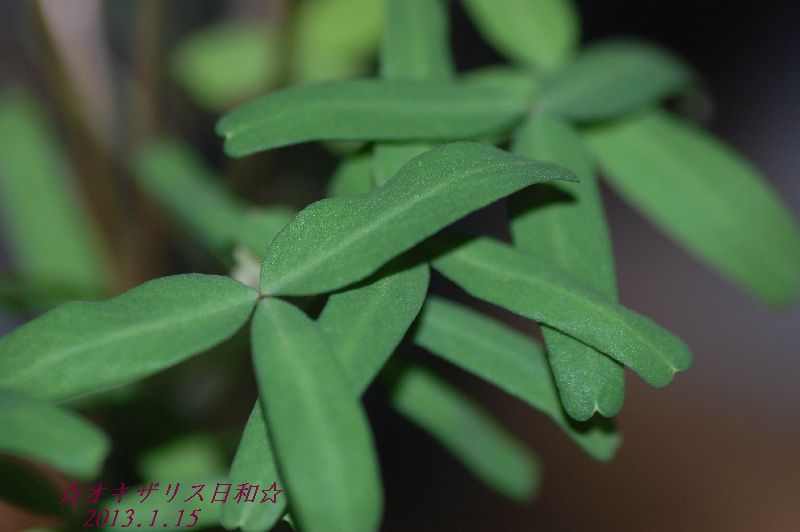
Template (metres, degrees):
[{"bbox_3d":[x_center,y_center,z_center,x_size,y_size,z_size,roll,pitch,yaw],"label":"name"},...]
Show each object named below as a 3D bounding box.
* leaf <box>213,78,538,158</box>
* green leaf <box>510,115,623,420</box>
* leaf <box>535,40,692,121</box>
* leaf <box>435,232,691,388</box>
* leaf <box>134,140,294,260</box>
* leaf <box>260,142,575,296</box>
[{"bbox_3d":[-0.002,-0.017,0.348,0.037,0.004,0.009,-4,41,-14],"label":"leaf"},{"bbox_3d":[0.019,0.000,0.344,0.011,0.004,0.037,-7,66,-2],"label":"green leaf"},{"bbox_3d":[0.027,-0.023,0.366,0.009,0.004,0.029,29,29,30],"label":"leaf"},{"bbox_3d":[0.017,0.005,0.338,0.032,0.004,0.009,25,46,14],"label":"leaf"},{"bbox_3d":[-0.023,-0.008,0.361,0.009,0.004,0.026,-22,38,-27],"label":"leaf"},{"bbox_3d":[0.002,-0.005,0.332,0.036,0.005,0.011,-23,49,-5],"label":"leaf"}]

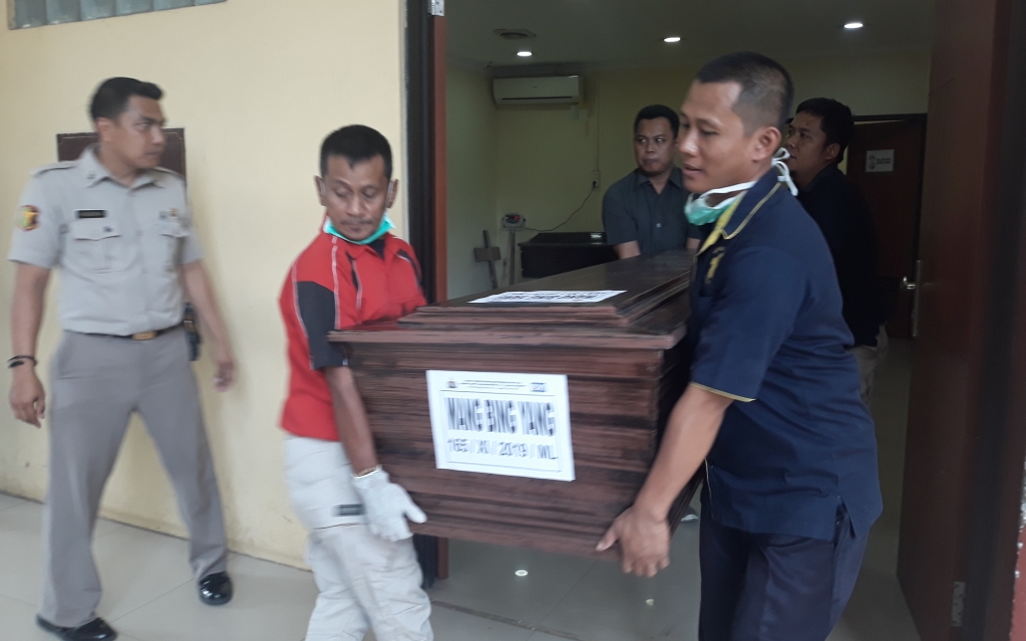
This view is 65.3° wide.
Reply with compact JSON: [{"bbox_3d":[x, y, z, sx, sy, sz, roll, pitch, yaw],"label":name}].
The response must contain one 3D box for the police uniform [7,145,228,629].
[{"bbox_3d":[-1.122,0.204,2.390,0.570,1.430,0.360,-7,11,-43],"label":"police uniform"}]

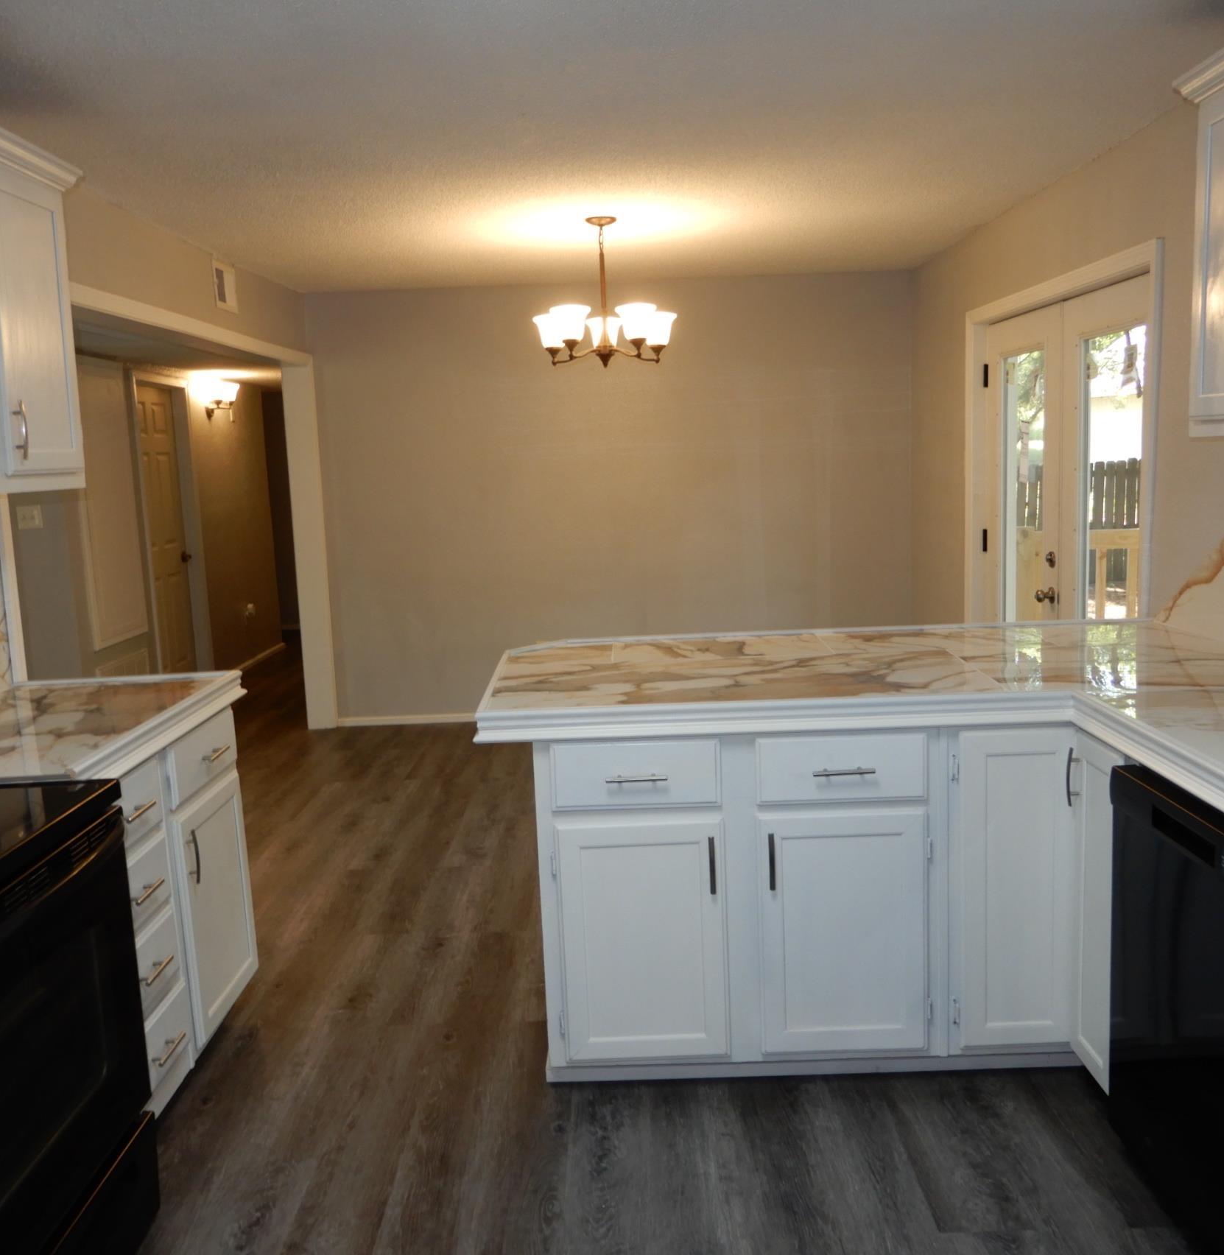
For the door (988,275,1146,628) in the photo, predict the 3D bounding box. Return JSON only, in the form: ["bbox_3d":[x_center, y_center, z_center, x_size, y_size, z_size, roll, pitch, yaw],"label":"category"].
[{"bbox_3d":[1.773,-0.245,4.571,0.060,2.030,1.830,-2,9,0],"label":"door"}]

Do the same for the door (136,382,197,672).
[{"bbox_3d":[-2.862,-0.502,7.375,0.050,2.030,0.780,-2,9,0],"label":"door"}]

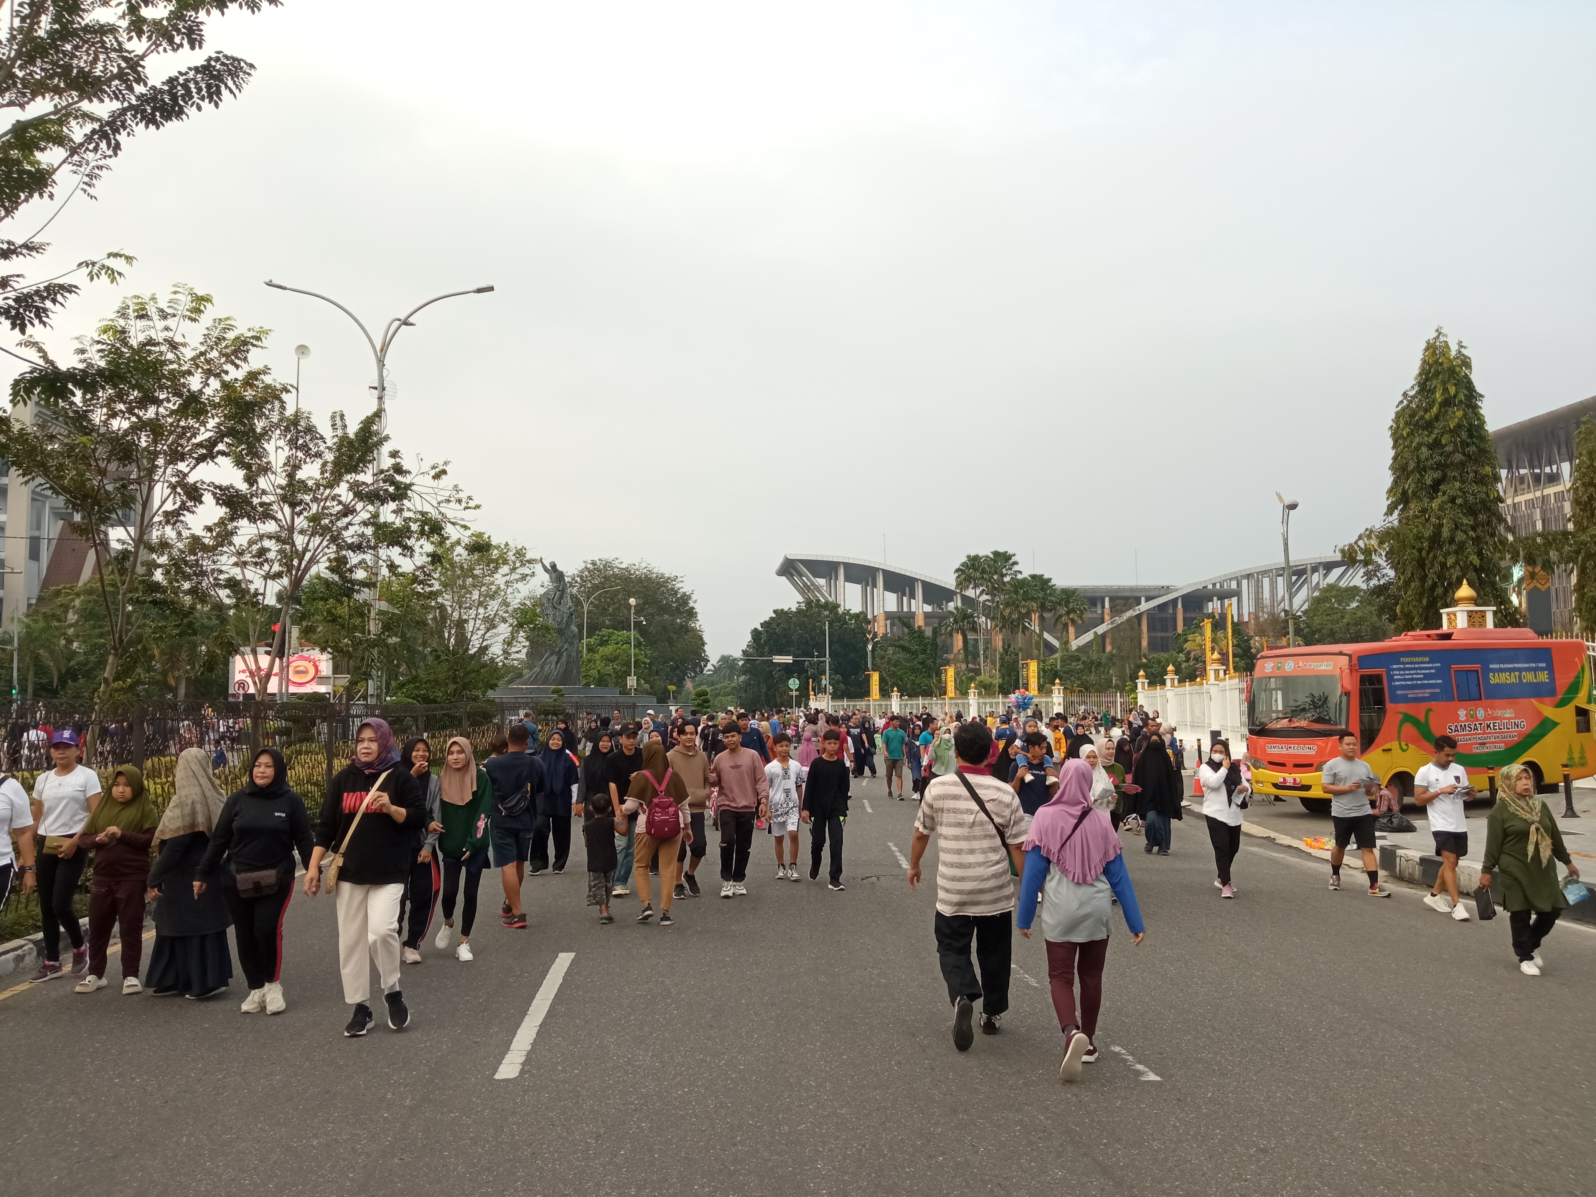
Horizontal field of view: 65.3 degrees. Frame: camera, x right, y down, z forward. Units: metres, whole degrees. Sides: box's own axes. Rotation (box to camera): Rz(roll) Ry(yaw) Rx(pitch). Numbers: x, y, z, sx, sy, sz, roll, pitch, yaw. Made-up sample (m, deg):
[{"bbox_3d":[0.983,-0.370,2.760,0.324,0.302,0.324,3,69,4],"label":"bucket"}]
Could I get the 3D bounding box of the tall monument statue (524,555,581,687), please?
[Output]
[{"bbox_3d":[-15.892,1.469,79.198,4.100,8.152,3.600,-2,-6,19],"label":"tall monument statue"}]

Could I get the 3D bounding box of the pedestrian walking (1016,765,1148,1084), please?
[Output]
[{"bbox_3d":[1.390,1.537,6.128,0.600,1.490,0.520,0,-5,-5],"label":"pedestrian walking"}]

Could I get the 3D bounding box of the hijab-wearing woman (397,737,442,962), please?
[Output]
[{"bbox_3d":[-2.665,1.751,8.709,0.440,1.548,0.380,0,-5,-7],"label":"hijab-wearing woman"}]

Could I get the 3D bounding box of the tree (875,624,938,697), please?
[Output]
[{"bbox_3d":[10.208,7.230,115.814,6.000,9.726,6.000,0,-5,0],"label":"tree"}]

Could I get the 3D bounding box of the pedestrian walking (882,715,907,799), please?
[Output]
[{"bbox_3d":[1.990,3.270,25.639,0.500,1.700,0.420,0,-5,-6],"label":"pedestrian walking"}]

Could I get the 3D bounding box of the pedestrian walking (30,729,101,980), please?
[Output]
[{"bbox_3d":[-4.812,1.670,8.178,0.470,1.610,0.460,0,-5,-1],"label":"pedestrian walking"}]

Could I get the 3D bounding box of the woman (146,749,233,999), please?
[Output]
[{"bbox_3d":[-3.823,1.716,7.887,0.500,1.518,0.500,-3,-6,25],"label":"woman"}]

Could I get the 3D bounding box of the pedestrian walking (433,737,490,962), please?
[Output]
[{"bbox_3d":[-2.413,1.783,8.971,0.420,1.571,0.480,0,-5,-5],"label":"pedestrian walking"}]

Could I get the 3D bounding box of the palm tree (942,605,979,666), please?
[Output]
[{"bbox_3d":[16.026,6.631,121.890,3.900,11.961,3.900,0,-5,0],"label":"palm tree"}]

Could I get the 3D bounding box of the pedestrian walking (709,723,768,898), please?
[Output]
[{"bbox_3d":[-0.562,2.006,11.953,0.550,1.658,0.420,0,-5,0],"label":"pedestrian walking"}]

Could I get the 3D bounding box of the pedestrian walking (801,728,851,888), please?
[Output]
[{"bbox_3d":[0.273,2.049,12.130,0.460,1.538,0.400,0,-5,1],"label":"pedestrian walking"}]

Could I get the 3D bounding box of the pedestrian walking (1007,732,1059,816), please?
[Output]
[{"bbox_3d":[2.206,2.037,11.625,0.500,1.590,0.360,0,-5,-6],"label":"pedestrian walking"}]

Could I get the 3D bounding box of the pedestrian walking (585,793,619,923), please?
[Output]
[{"bbox_3d":[-1.628,2.159,10.388,0.340,1.051,0.300,-1,-5,5],"label":"pedestrian walking"}]

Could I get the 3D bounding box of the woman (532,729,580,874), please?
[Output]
[{"bbox_3d":[-2.640,2.213,13.620,0.540,1.553,0.360,0,-5,-5],"label":"woman"}]

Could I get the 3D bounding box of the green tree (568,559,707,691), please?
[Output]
[{"bbox_3d":[-11.990,3.545,92.057,10.500,12.988,10.000,0,-5,0],"label":"green tree"}]

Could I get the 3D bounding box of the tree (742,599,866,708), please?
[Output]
[{"bbox_3d":[0.643,7.346,141.919,14.300,14.609,13.000,0,-5,0],"label":"tree"}]

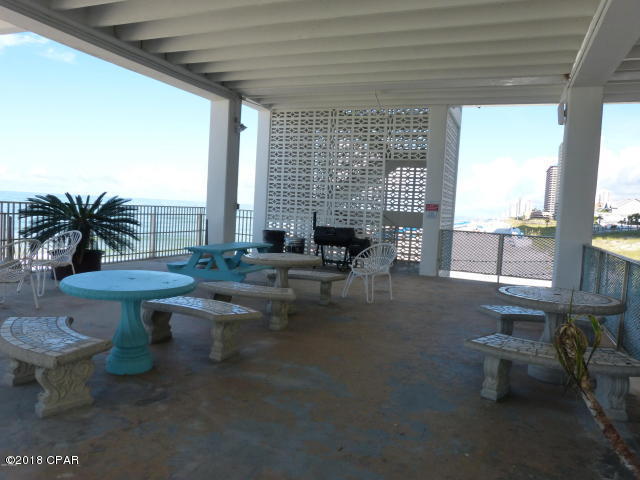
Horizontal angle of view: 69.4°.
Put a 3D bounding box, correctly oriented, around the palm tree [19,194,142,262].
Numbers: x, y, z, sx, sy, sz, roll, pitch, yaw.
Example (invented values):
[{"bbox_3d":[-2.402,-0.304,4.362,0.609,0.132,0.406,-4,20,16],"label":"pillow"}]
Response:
[{"bbox_3d":[-4.213,-0.152,8.123,1.950,1.340,1.950,1,4,-30],"label":"palm tree"}]

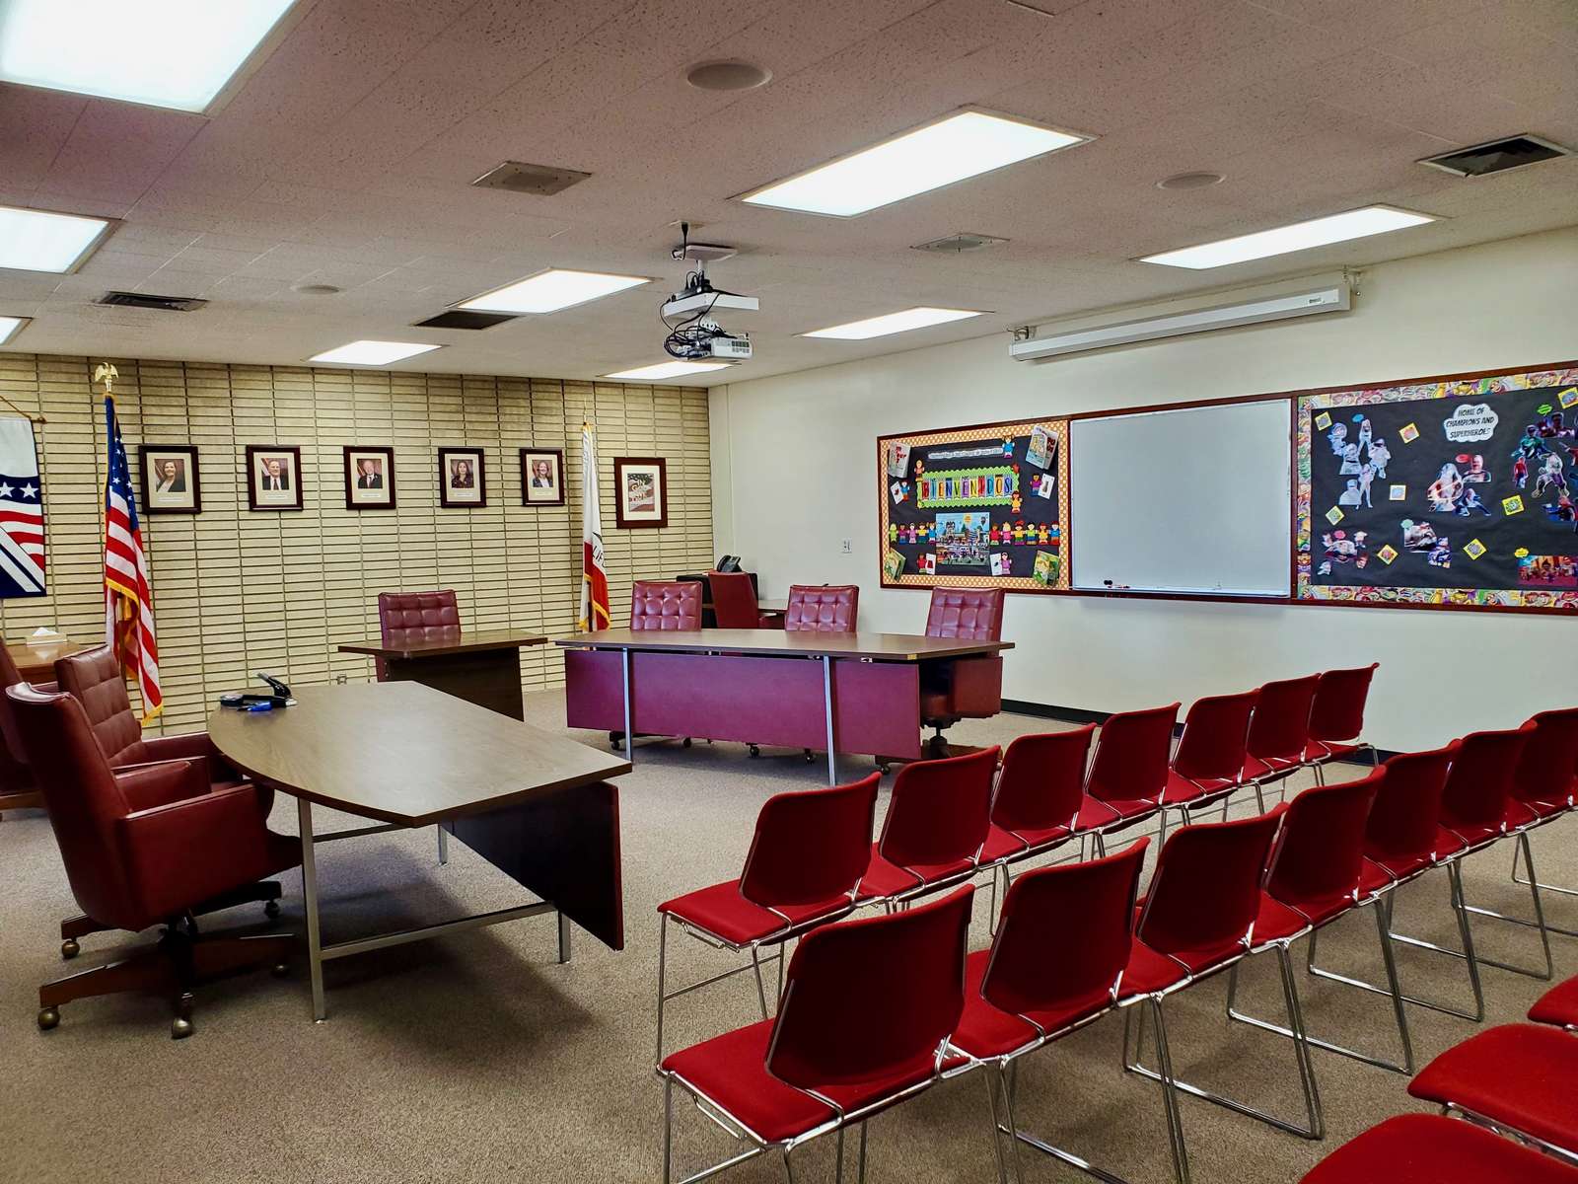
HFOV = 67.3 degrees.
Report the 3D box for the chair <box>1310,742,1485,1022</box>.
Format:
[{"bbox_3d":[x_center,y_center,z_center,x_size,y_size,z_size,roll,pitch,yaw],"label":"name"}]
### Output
[{"bbox_3d":[1.593,0.815,3.357,0.500,0.790,0.540,-4,5,-38],"label":"chair"}]

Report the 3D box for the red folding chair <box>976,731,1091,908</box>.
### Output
[{"bbox_3d":[0.676,0.810,3.748,0.480,0.775,0.530,-5,5,-40],"label":"red folding chair"}]

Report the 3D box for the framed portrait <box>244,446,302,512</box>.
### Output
[{"bbox_3d":[-3.900,-0.858,8.995,0.385,0.487,0.030,-5,5,-37],"label":"framed portrait"}]

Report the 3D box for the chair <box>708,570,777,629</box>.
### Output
[{"bbox_3d":[-0.228,0.330,9.801,0.650,1.010,0.720,2,5,45],"label":"chair"}]

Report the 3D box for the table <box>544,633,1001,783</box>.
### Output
[{"bbox_3d":[-0.150,0.649,7.004,2.870,0.740,0.940,0,4,31],"label":"table"}]

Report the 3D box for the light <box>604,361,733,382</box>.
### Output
[{"bbox_3d":[-1.013,-1.858,9.941,0.610,0.060,1.220,-5,5,-37],"label":"light"}]

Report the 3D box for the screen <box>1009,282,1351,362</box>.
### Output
[{"bbox_3d":[2.278,-1.621,7.280,0.120,0.130,2.300,-4,5,-38],"label":"screen"}]

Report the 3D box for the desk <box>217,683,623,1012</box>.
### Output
[{"bbox_3d":[-1.505,0.866,4.370,0.930,0.740,2.880,-4,4,-32],"label":"desk"}]

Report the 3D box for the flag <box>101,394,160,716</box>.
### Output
[{"bbox_3d":[-4.446,-0.212,7.978,0.320,2.170,0.250,-4,4,-35],"label":"flag"}]

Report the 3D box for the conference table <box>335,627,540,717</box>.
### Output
[{"bbox_3d":[-2.125,0.681,7.564,1.270,0.740,0.960,-5,5,-38],"label":"conference table"}]

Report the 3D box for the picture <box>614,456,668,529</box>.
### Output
[{"bbox_3d":[-1.383,-0.920,11.080,0.543,0.646,0.030,-5,5,-38],"label":"picture"}]

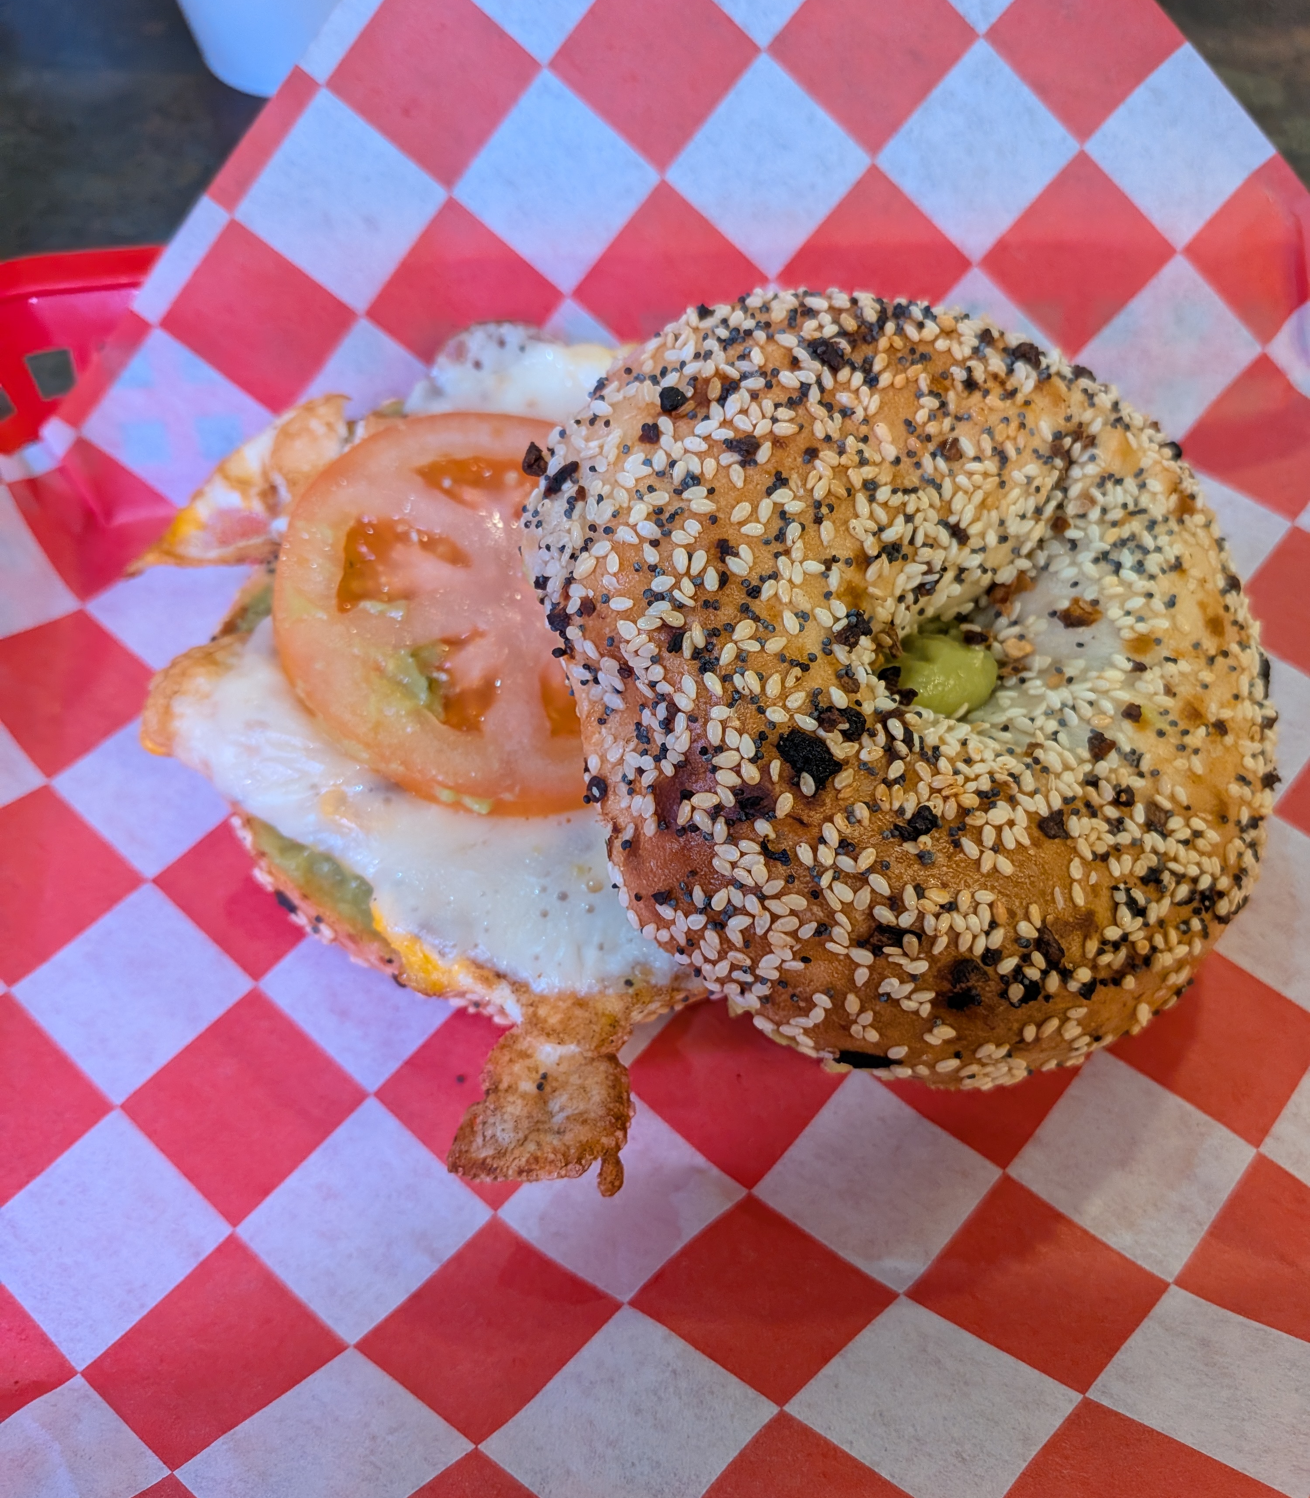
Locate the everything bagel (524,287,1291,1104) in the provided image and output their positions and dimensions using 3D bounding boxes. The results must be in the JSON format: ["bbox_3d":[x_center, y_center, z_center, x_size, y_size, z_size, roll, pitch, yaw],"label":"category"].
[{"bbox_3d":[0.039,-0.014,0.168,0.115,0.040,0.112,7,65,-16],"label":"everything bagel"}]

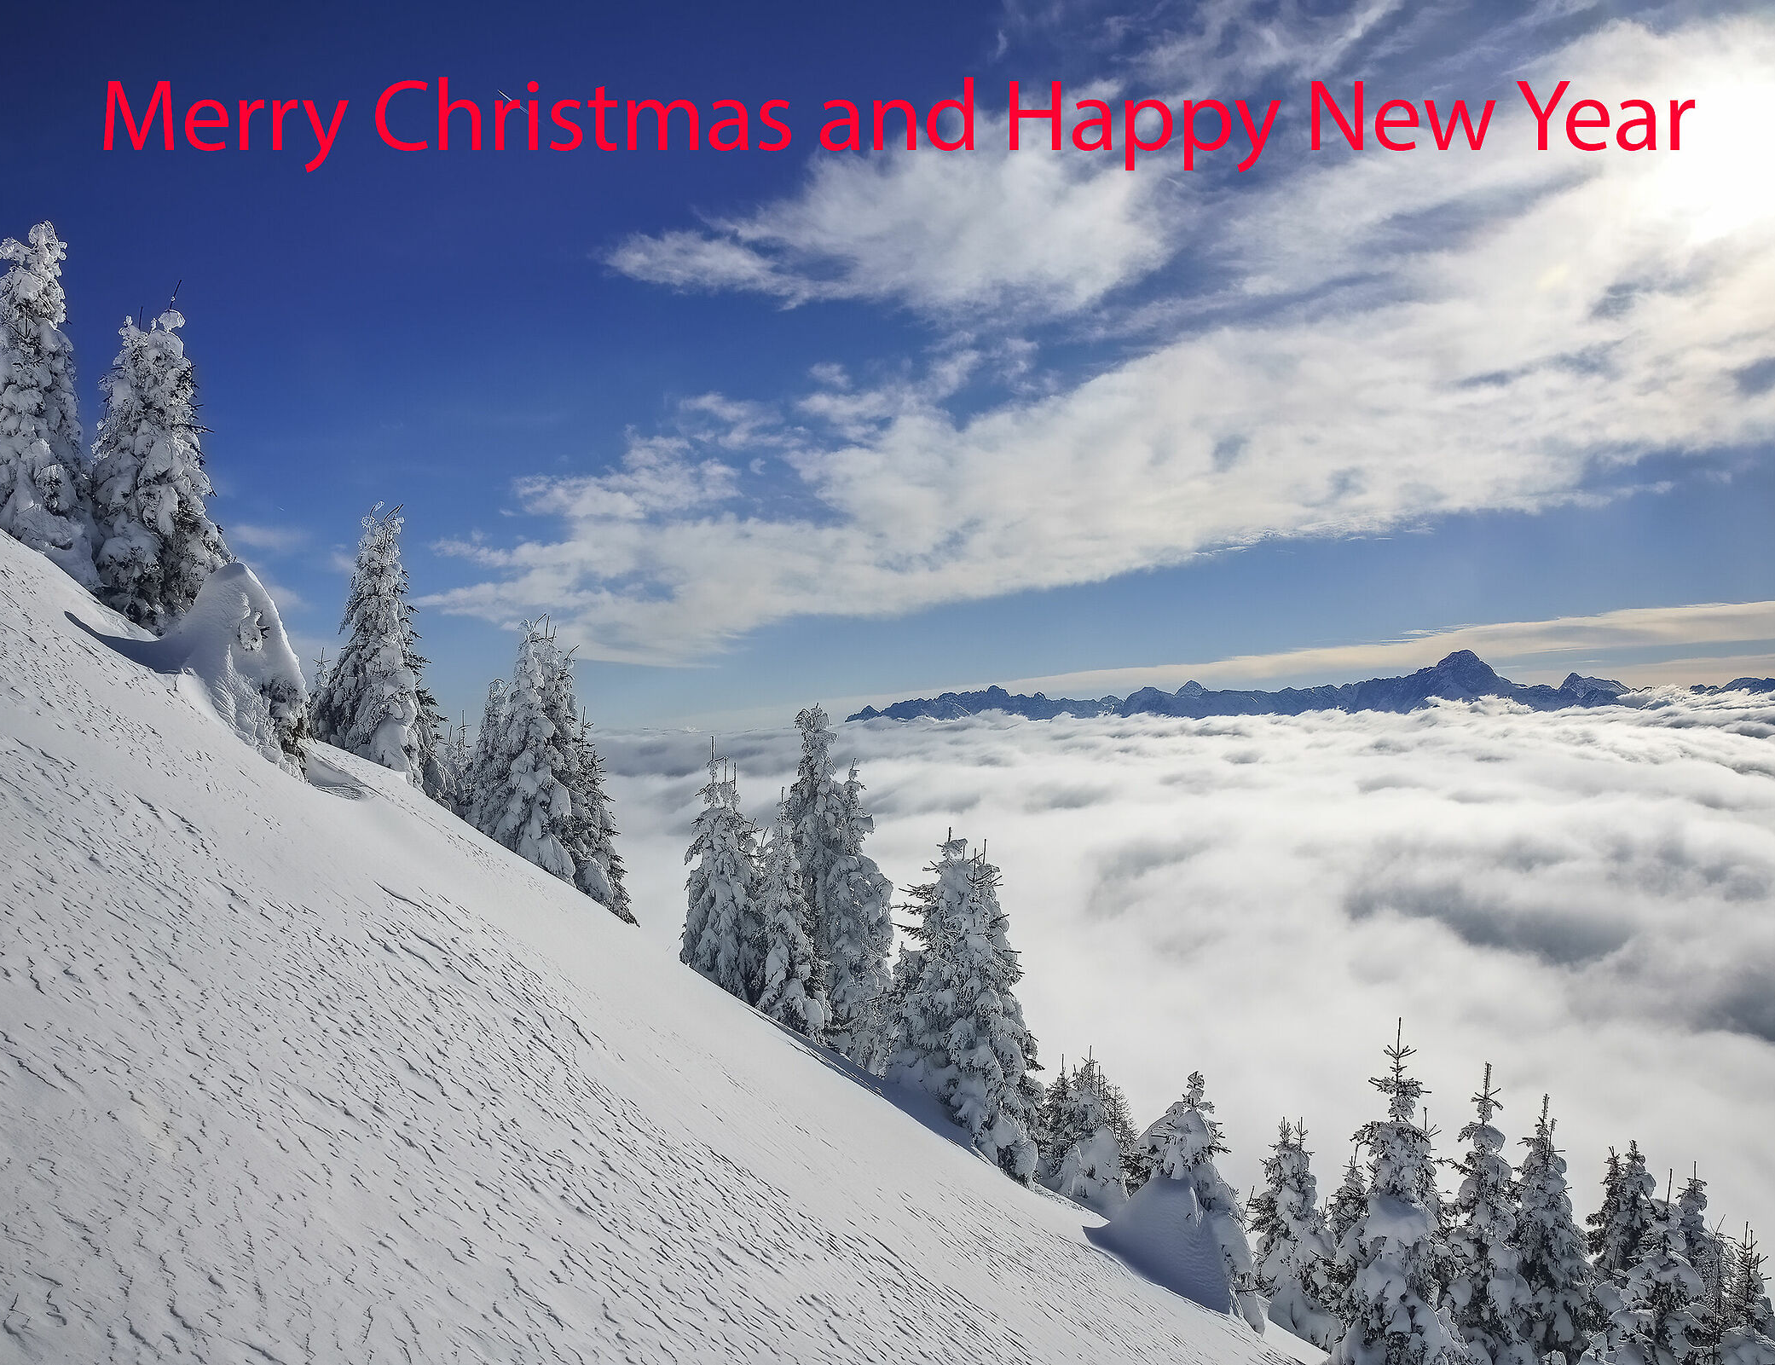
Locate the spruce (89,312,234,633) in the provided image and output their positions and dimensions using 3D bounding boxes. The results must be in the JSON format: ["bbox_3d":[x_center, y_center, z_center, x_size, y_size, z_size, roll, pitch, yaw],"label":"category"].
[{"bbox_3d":[-12.275,-3.571,23.000,2.380,5.390,2.380,0,-1,0],"label":"spruce"}]

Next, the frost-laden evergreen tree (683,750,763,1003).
[{"bbox_3d":[-3.046,3.530,25.000,1.700,4.520,1.700,0,-1,0],"label":"frost-laden evergreen tree"}]

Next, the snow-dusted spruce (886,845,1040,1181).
[{"bbox_3d":[1.209,5.114,21.500,2.390,5.360,2.390,0,-1,0],"label":"snow-dusted spruce"}]

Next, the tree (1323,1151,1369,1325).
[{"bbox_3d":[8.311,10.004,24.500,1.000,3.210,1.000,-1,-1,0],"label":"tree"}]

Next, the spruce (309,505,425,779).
[{"bbox_3d":[-11.696,-0.817,31.000,2.780,6.270,2.640,-1,-1,0],"label":"spruce"}]

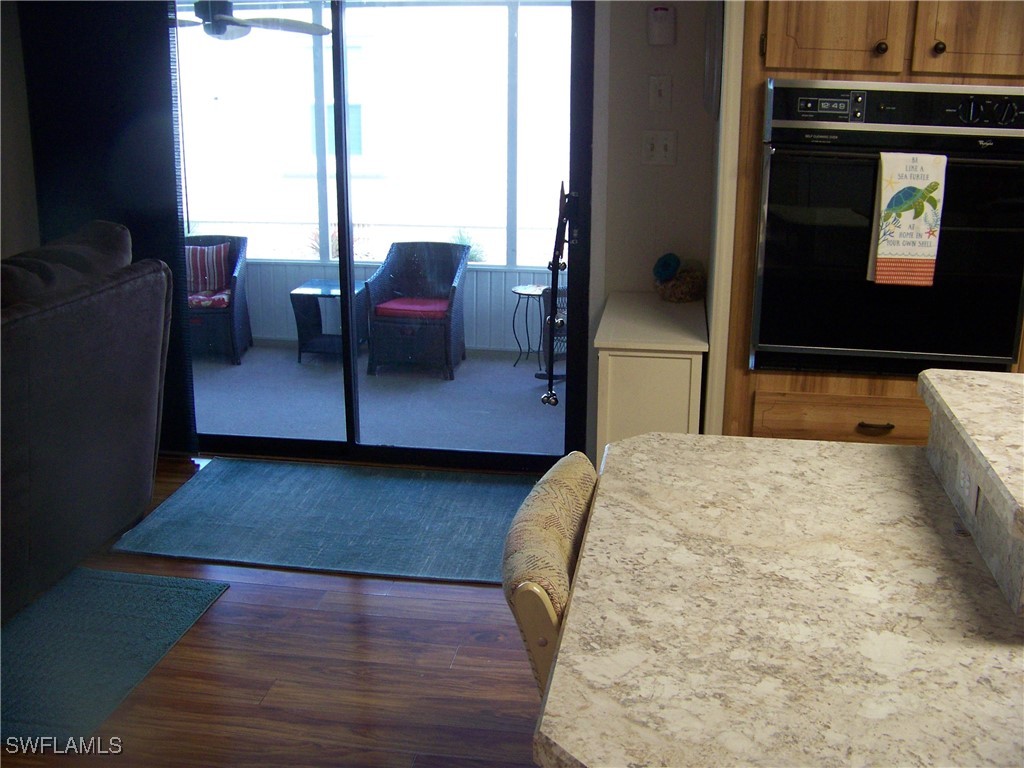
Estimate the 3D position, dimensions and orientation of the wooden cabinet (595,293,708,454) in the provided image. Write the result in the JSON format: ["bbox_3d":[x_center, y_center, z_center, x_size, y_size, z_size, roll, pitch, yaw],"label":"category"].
[{"bbox_3d":[0.451,0.137,3.489,0.324,0.732,0.690,3,17,9],"label":"wooden cabinet"}]

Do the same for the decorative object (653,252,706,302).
[{"bbox_3d":[0.564,-0.362,3.588,0.179,0.168,0.165,3,17,9],"label":"decorative object"}]

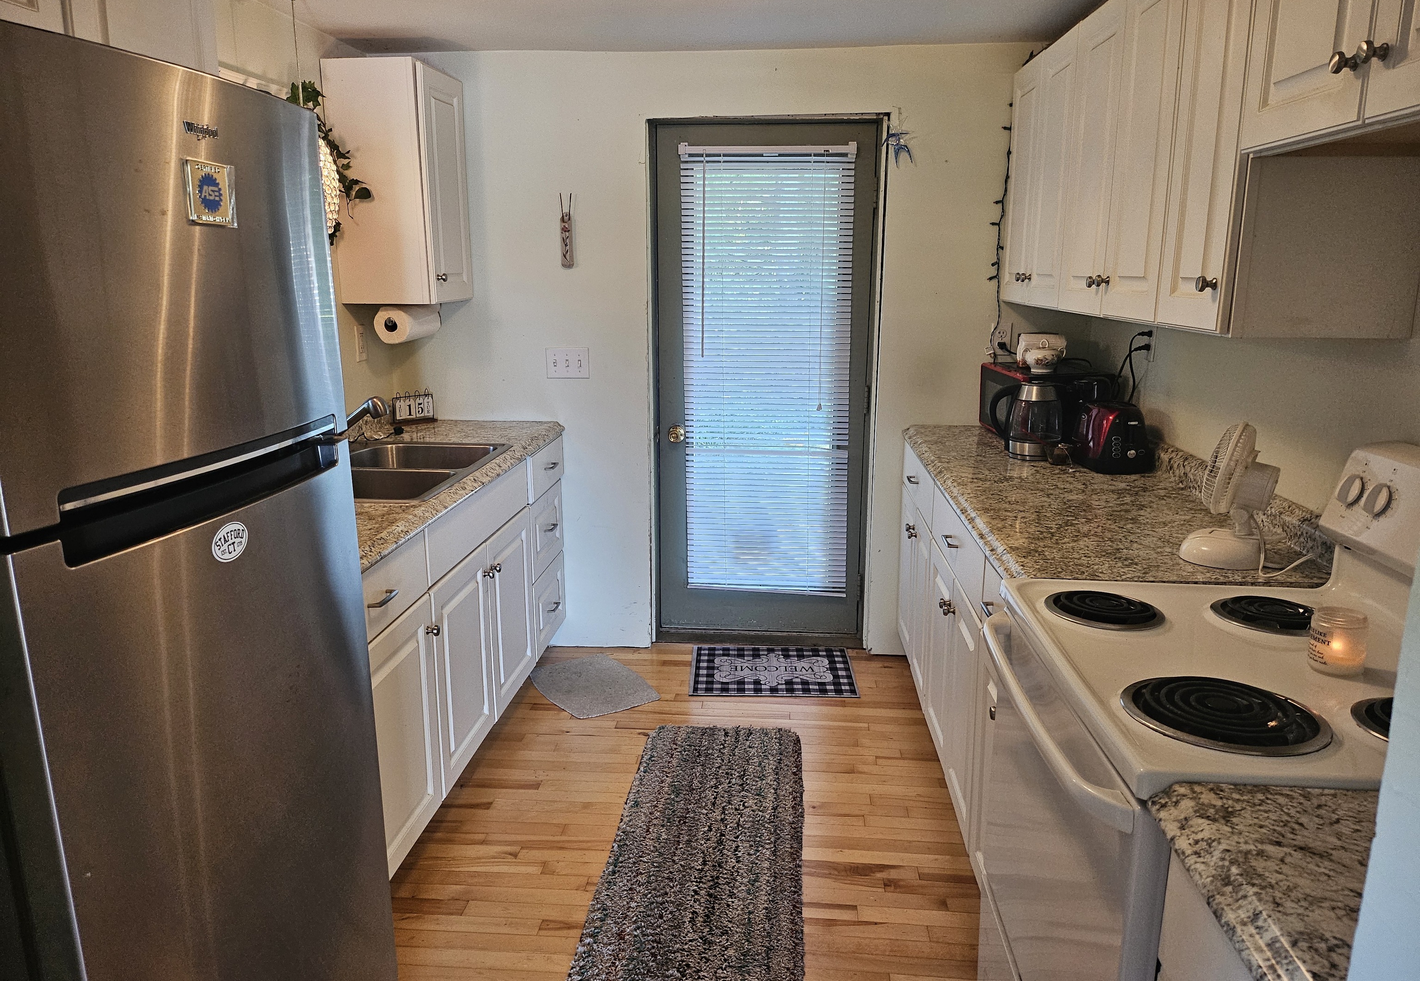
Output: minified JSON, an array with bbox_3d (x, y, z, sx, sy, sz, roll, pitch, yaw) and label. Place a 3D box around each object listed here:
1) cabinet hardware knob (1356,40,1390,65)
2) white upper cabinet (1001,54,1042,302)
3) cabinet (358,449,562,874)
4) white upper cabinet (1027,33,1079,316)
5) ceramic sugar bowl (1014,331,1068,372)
[{"bbox_3d":[0.845,-0.559,1.256,0.032,0.032,0.032,1,13,5],"label":"cabinet hardware knob"},{"bbox_3d":[1.184,-1.016,3.269,0.313,0.765,0.405,1,12,5],"label":"white upper cabinet"},{"bbox_3d":[-0.961,0.411,2.971,0.615,0.872,1.950,1,12,5],"label":"cabinet"},{"bbox_3d":[1.166,-0.931,2.904,0.320,0.762,0.385,1,13,5],"label":"white upper cabinet"},{"bbox_3d":[1.091,-0.444,3.231,0.155,0.120,0.125,4,13,16],"label":"ceramic sugar bowl"}]

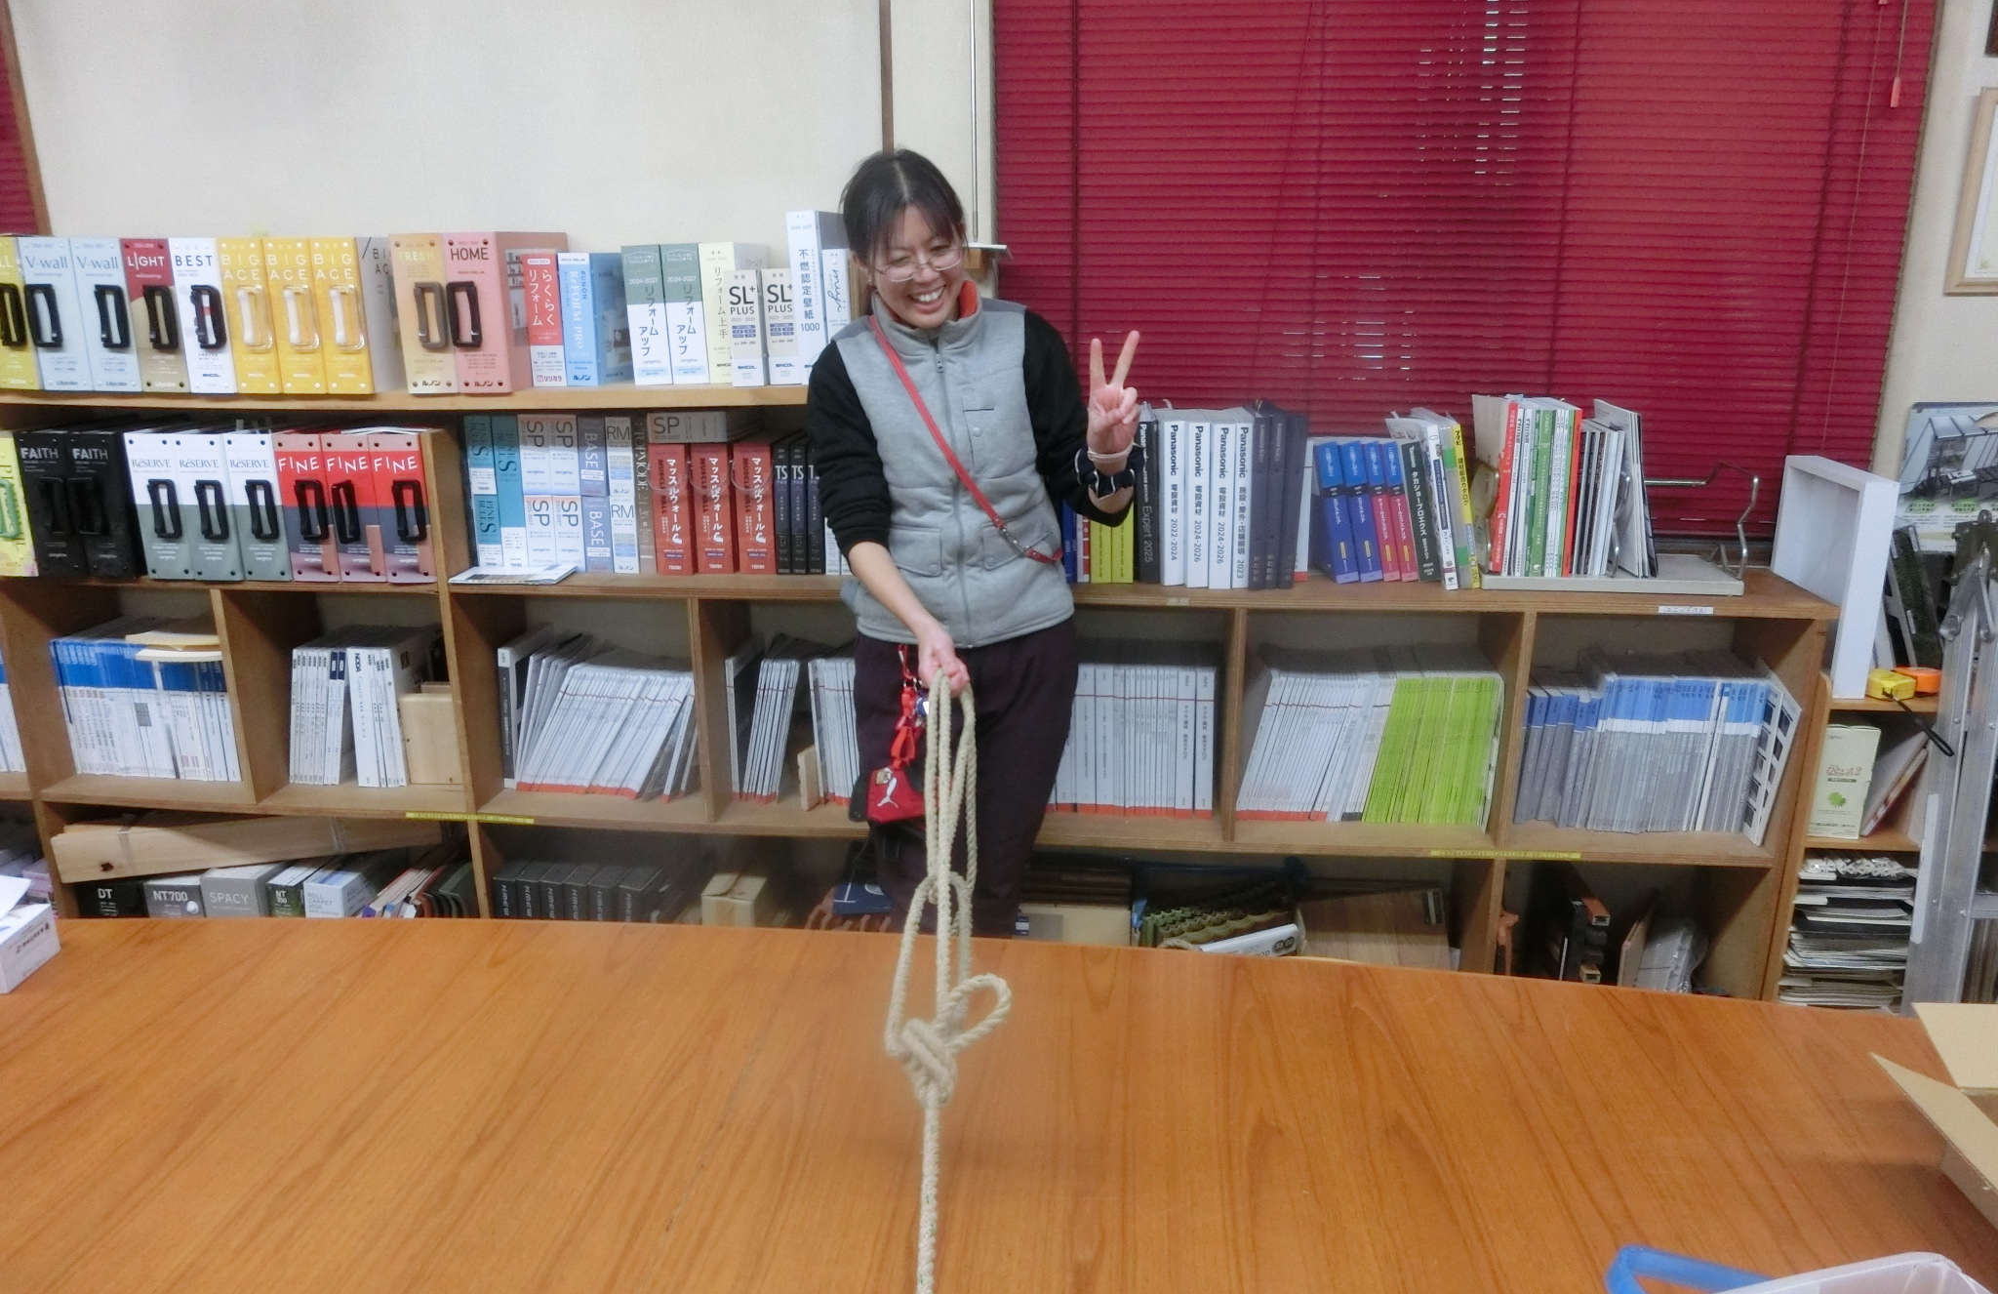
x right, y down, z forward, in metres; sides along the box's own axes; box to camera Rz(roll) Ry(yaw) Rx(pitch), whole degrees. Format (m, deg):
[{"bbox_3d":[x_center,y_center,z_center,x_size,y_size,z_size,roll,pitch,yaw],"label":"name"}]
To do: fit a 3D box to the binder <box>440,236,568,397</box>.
[{"bbox_3d":[-0.895,-0.622,2.566,0.095,0.274,0.332,1,16,5],"label":"binder"}]

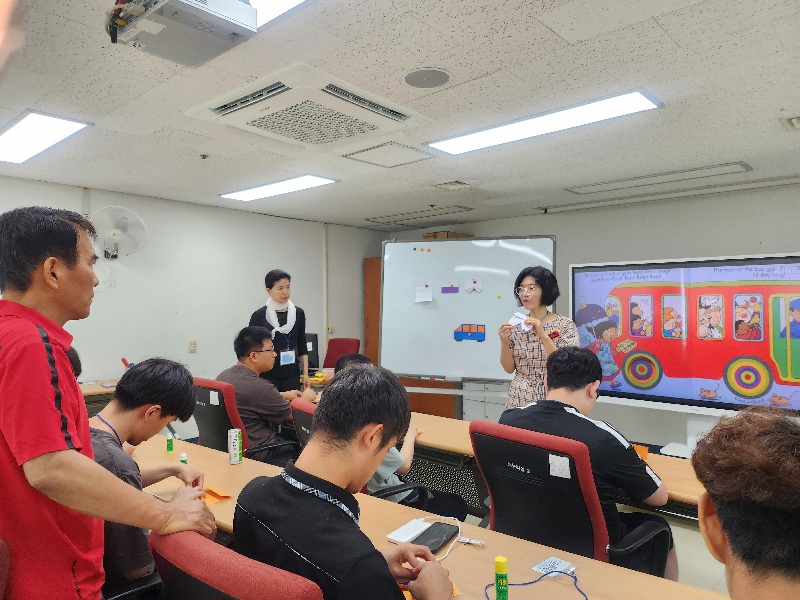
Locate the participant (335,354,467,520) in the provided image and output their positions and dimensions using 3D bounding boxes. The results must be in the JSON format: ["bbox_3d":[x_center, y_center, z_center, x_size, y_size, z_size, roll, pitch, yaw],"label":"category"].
[{"bbox_3d":[-0.036,0.811,2.642,0.580,1.120,0.750,-1,-1,41],"label":"participant"}]

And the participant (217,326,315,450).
[{"bbox_3d":[-0.785,0.763,3.288,0.720,1.230,0.560,0,-1,-29],"label":"participant"}]

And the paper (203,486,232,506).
[{"bbox_3d":[-0.606,0.623,1.769,0.130,0.020,0.100,-1,-1,41],"label":"paper"}]

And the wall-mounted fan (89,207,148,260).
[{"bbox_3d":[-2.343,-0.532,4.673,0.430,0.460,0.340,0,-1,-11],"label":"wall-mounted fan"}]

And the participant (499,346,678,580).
[{"bbox_3d":[0.739,0.764,2.041,0.600,1.200,0.750,-1,-1,41],"label":"participant"}]

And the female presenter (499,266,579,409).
[{"bbox_3d":[0.768,0.592,3.105,0.480,1.570,0.420,0,-1,34],"label":"female presenter"}]

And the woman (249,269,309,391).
[{"bbox_3d":[-0.863,0.580,3.932,0.460,1.600,0.320,0,-1,-25],"label":"woman"}]

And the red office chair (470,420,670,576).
[{"bbox_3d":[0.593,0.903,1.995,0.600,0.920,0.600,-1,-1,41],"label":"red office chair"}]

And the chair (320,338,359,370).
[{"bbox_3d":[-0.659,0.929,6.023,0.580,0.960,0.580,0,-1,37],"label":"chair"}]

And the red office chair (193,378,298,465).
[{"bbox_3d":[-0.877,0.918,3.287,0.600,0.920,0.600,-1,-1,41],"label":"red office chair"}]

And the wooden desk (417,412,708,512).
[{"bbox_3d":[0.506,1.009,2.455,1.800,0.720,0.500,-1,-1,41],"label":"wooden desk"}]

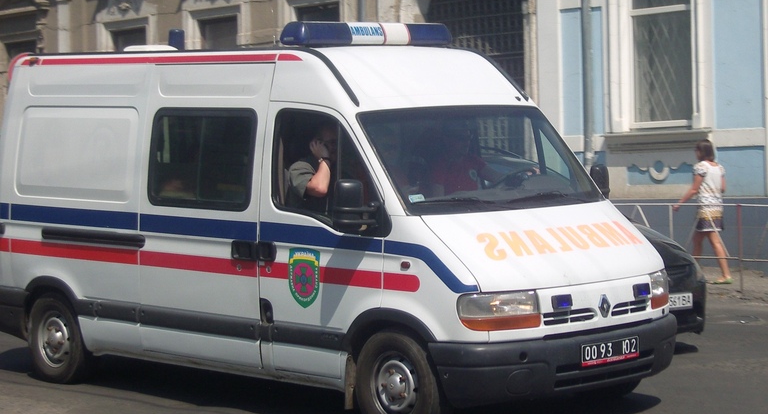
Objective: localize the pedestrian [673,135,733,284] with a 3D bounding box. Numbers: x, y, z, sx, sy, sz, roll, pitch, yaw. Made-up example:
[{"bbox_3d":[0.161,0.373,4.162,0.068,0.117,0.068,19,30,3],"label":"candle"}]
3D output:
[{"bbox_3d":[3.477,0.054,17.600,0.480,1.560,0.440,1,3,44],"label":"pedestrian"}]

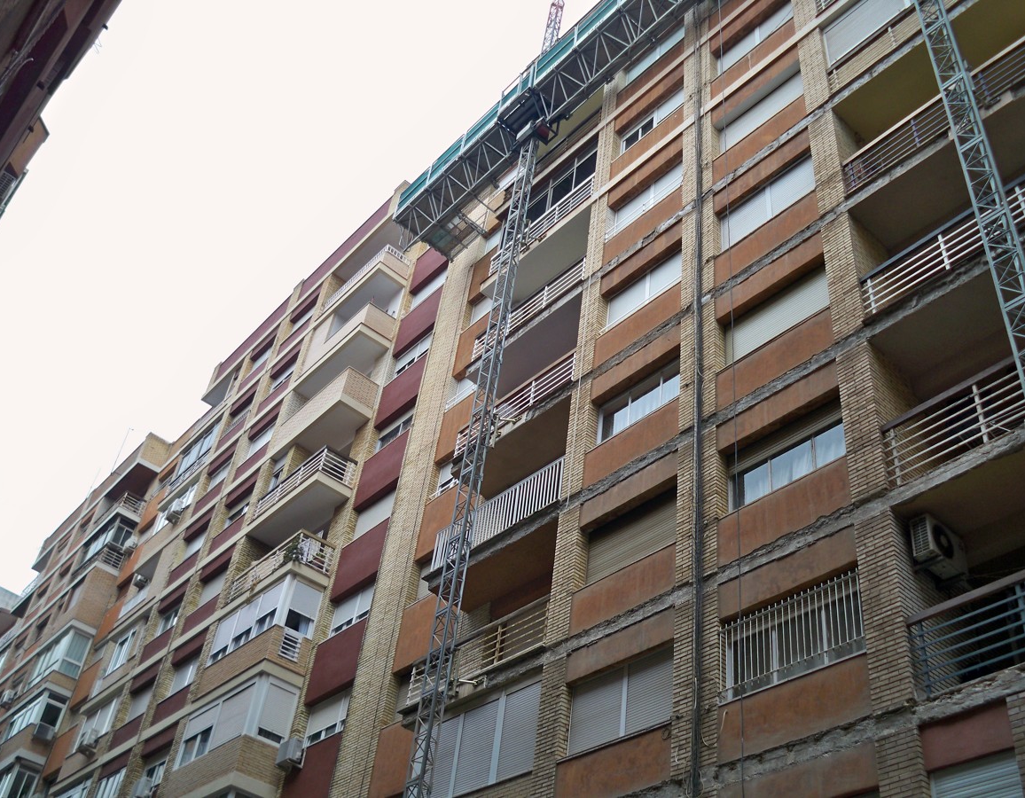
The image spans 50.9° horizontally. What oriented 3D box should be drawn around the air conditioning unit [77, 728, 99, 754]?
[{"bbox_3d":[-12.497,10.069,31.608,0.270,0.520,0.750,34,-48,-25],"label":"air conditioning unit"}]

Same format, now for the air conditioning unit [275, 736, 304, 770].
[{"bbox_3d":[-5.047,8.062,24.456,0.297,0.535,0.614,34,-48,-25],"label":"air conditioning unit"}]

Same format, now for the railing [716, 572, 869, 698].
[{"bbox_3d":[3.513,3.038,13.616,0.198,1.119,2.237,34,-48,-25],"label":"railing"}]

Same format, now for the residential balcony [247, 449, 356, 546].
[{"bbox_3d":[-5.906,2.809,30.443,1.120,1.280,3.680,34,-48,-25],"label":"residential balcony"}]

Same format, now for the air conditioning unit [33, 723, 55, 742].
[{"bbox_3d":[-16.891,12.030,38.777,0.670,0.520,0.290,34,-48,-25],"label":"air conditioning unit"}]

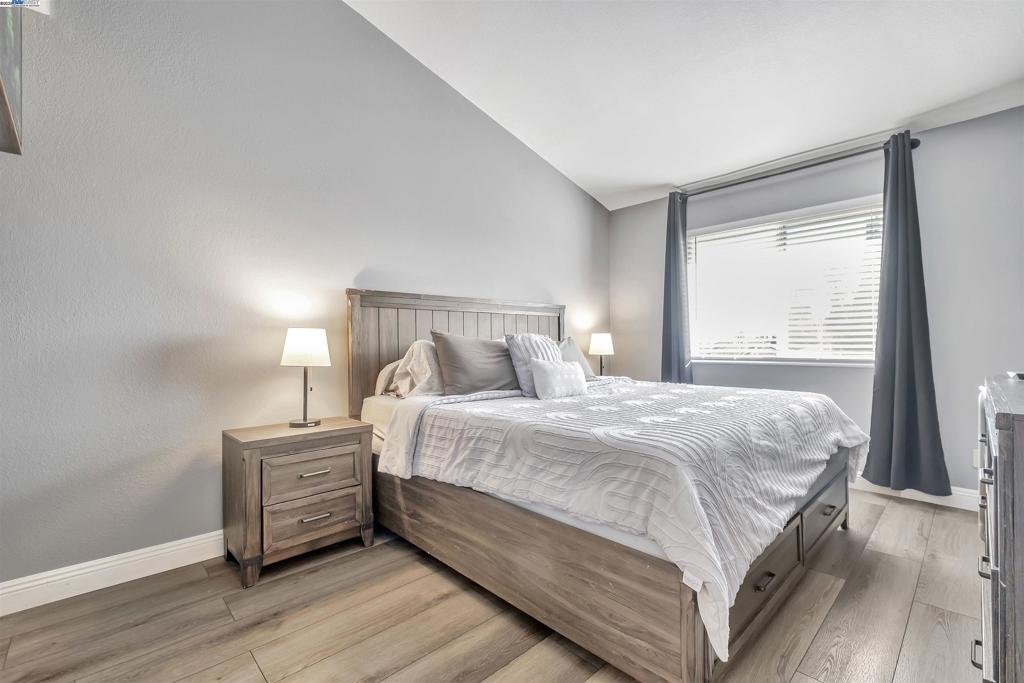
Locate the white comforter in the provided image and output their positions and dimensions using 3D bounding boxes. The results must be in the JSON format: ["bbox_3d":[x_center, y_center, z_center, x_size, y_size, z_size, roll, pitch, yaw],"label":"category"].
[{"bbox_3d":[0.686,0.538,2.374,2.169,0.501,1.733,0,-1,-43],"label":"white comforter"}]

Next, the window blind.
[{"bbox_3d":[2.187,-0.428,3.563,0.098,1.224,1.461,0,-1,-43],"label":"window blind"}]

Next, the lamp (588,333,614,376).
[{"bbox_3d":[0.892,0.186,4.250,0.251,0.532,0.251,0,-1,-43],"label":"lamp"}]

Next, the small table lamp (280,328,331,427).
[{"bbox_3d":[-1.140,0.195,2.354,0.251,0.532,0.251,0,-1,-43],"label":"small table lamp"}]

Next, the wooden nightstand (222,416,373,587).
[{"bbox_3d":[-1.119,0.790,2.273,0.624,0.659,0.403,0,-1,-43],"label":"wooden nightstand"}]

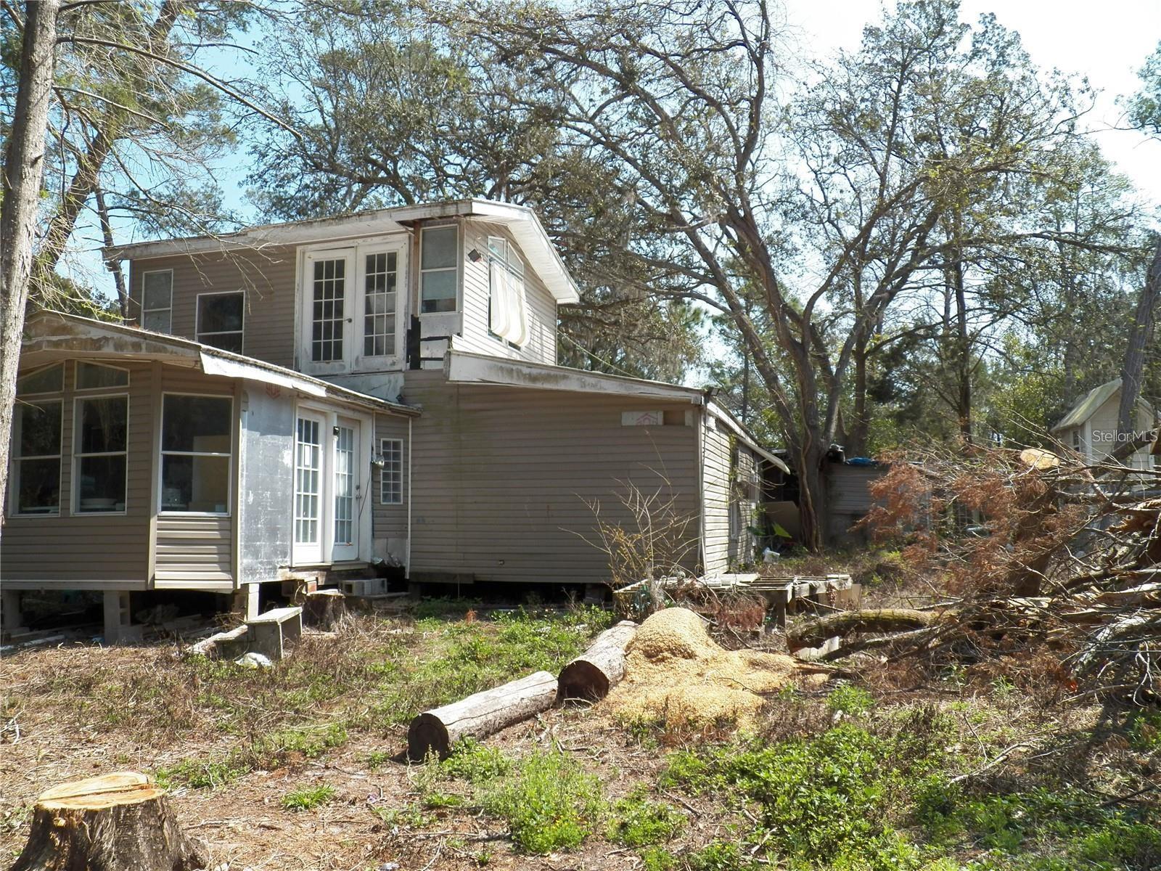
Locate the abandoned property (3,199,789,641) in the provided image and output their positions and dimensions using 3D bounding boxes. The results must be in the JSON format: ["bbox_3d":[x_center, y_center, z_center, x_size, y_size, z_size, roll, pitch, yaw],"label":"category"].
[{"bbox_3d":[-2.611,-0.648,15.916,10.300,6.910,11.500,-2,-6,16],"label":"abandoned property"}]

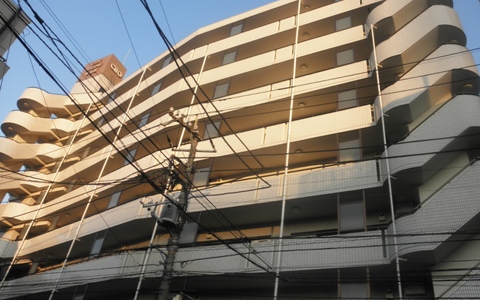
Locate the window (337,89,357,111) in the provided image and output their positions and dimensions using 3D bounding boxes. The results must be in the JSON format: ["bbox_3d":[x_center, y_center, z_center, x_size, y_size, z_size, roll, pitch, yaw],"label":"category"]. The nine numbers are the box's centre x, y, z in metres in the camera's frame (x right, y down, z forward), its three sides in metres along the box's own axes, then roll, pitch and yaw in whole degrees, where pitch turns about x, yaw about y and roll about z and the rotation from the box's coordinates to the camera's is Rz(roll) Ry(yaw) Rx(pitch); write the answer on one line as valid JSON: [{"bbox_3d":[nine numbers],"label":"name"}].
[{"bbox_3d":[4.596,-2.115,16.702,0.840,1.040,0.080,-11,-42,26],"label":"window"}]

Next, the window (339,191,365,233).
[{"bbox_3d":[3.861,2.144,13.472,0.880,1.450,0.080,-11,-42,26],"label":"window"}]

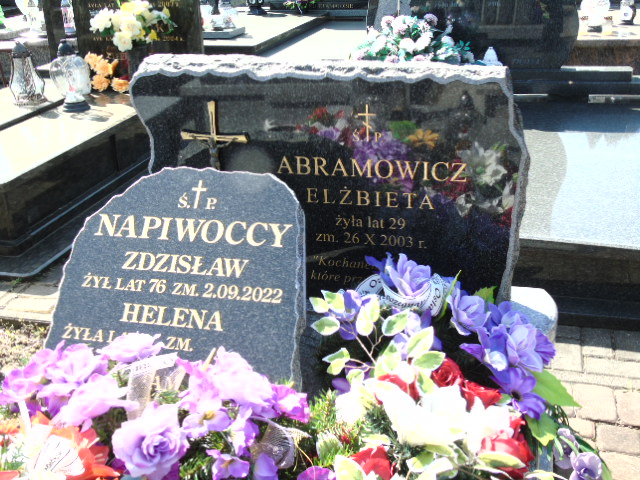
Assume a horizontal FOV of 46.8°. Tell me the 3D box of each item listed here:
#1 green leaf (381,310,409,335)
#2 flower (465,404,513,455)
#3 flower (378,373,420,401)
[{"bbox_3d":[0.149,0.166,1.470,0.066,0.020,0.041,-34,69,-11],"label":"green leaf"},{"bbox_3d":[0.282,0.316,1.240,0.082,0.078,0.070,0,24,5],"label":"flower"},{"bbox_3d":[0.143,0.264,1.330,0.075,0.050,0.060,4,25,16],"label":"flower"}]

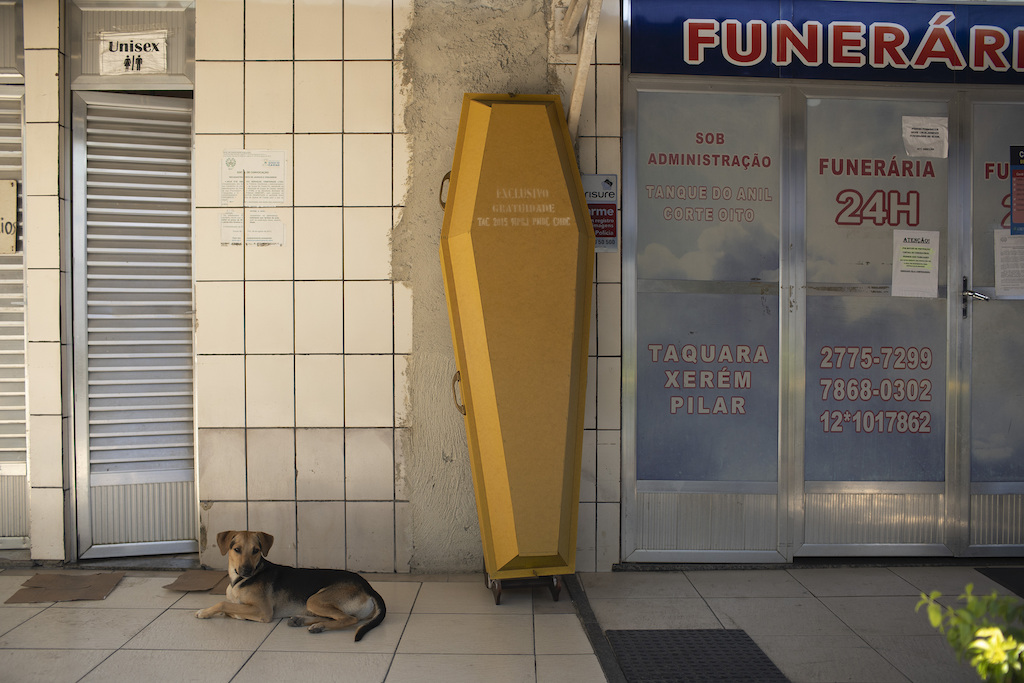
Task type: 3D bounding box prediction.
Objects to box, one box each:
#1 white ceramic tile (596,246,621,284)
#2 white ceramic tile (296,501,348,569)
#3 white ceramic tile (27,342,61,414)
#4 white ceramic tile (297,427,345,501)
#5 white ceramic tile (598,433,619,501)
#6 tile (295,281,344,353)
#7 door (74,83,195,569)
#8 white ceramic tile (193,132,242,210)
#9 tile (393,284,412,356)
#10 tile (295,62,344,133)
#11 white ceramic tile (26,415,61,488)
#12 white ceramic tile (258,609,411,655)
[{"bbox_3d":[0.420,-0.409,4.308,0.102,0.311,0.010,0,1,-1],"label":"white ceramic tile"},{"bbox_3d":[-0.821,0.844,4.299,0.208,0.305,0.010,0,1,-1],"label":"white ceramic tile"},{"bbox_3d":[-1.937,0.154,4.135,0.134,0.300,0.010,0,1,0],"label":"white ceramic tile"},{"bbox_3d":[-0.822,0.529,4.278,0.205,0.309,0.010,0,1,1],"label":"white ceramic tile"},{"bbox_3d":[0.413,0.530,4.228,0.100,0.305,0.010,0,1,-2],"label":"white ceramic tile"},{"bbox_3d":[-0.796,-0.098,4.117,0.200,0.300,0.010,0,1,0],"label":"tile"},{"bbox_3d":[-1.654,-0.065,4.440,0.521,2.043,0.035,0,1,-17],"label":"door"},{"bbox_3d":[-1.203,-0.703,4.111,0.197,0.299,0.010,0,1,0],"label":"white ceramic tile"},{"bbox_3d":[-0.449,-0.100,4.102,0.080,0.300,0.012,0,1,-1],"label":"tile"},{"bbox_3d":[-0.807,-1.021,4.163,0.203,0.303,0.010,0,1,-2],"label":"tile"},{"bbox_3d":[-1.941,0.459,4.151,0.134,0.306,0.010,0,1,-2],"label":"white ceramic tile"},{"bbox_3d":[-0.596,0.996,3.397,0.450,0.010,0.449,0,1,1],"label":"white ceramic tile"}]

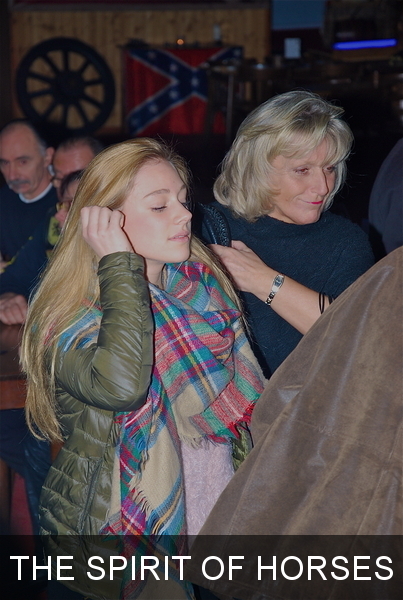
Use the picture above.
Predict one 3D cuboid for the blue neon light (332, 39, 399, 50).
[{"bbox_3d":[1.404,-2.192,18.200,0.610,0.055,0.055,-9,13,-32],"label":"blue neon light"}]

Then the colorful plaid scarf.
[{"bbox_3d":[-0.075,0.248,4.100,0.360,0.630,0.270,-6,10,-33],"label":"colorful plaid scarf"}]

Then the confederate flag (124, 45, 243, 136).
[{"bbox_3d":[-0.145,-1.777,18.100,1.010,0.750,0.050,-2,10,-12],"label":"confederate flag"}]

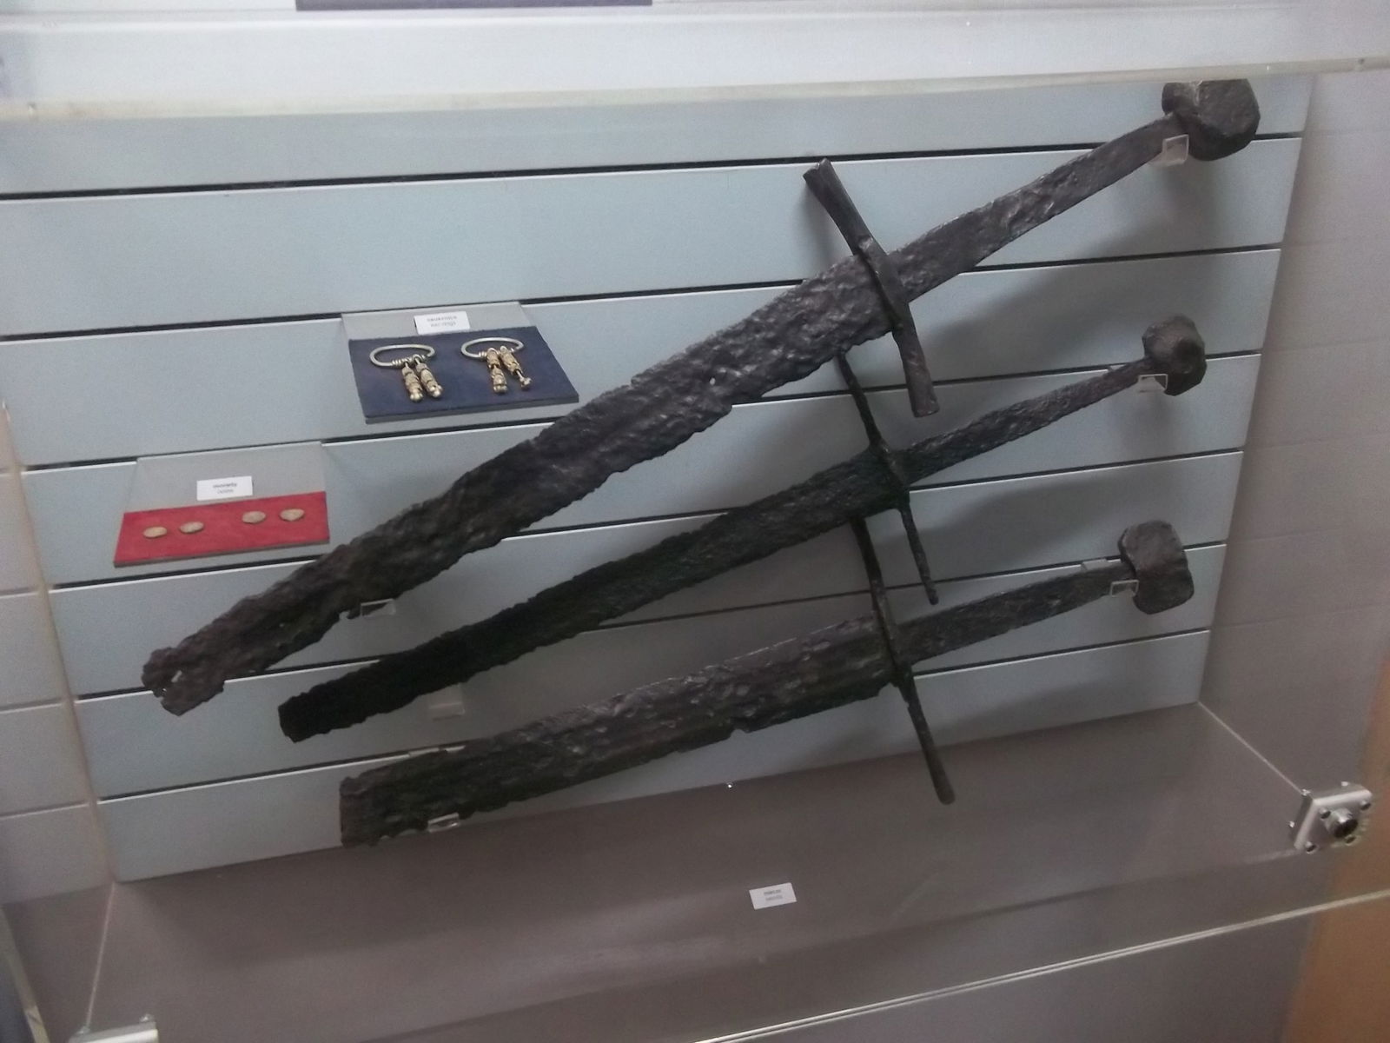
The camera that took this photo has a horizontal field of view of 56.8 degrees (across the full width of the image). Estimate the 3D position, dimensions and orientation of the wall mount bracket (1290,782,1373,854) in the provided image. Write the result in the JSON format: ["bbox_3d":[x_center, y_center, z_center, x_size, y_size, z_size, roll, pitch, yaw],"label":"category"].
[{"bbox_3d":[0.547,0.256,1.106,0.054,0.054,0.032,-7,33,-14],"label":"wall mount bracket"}]

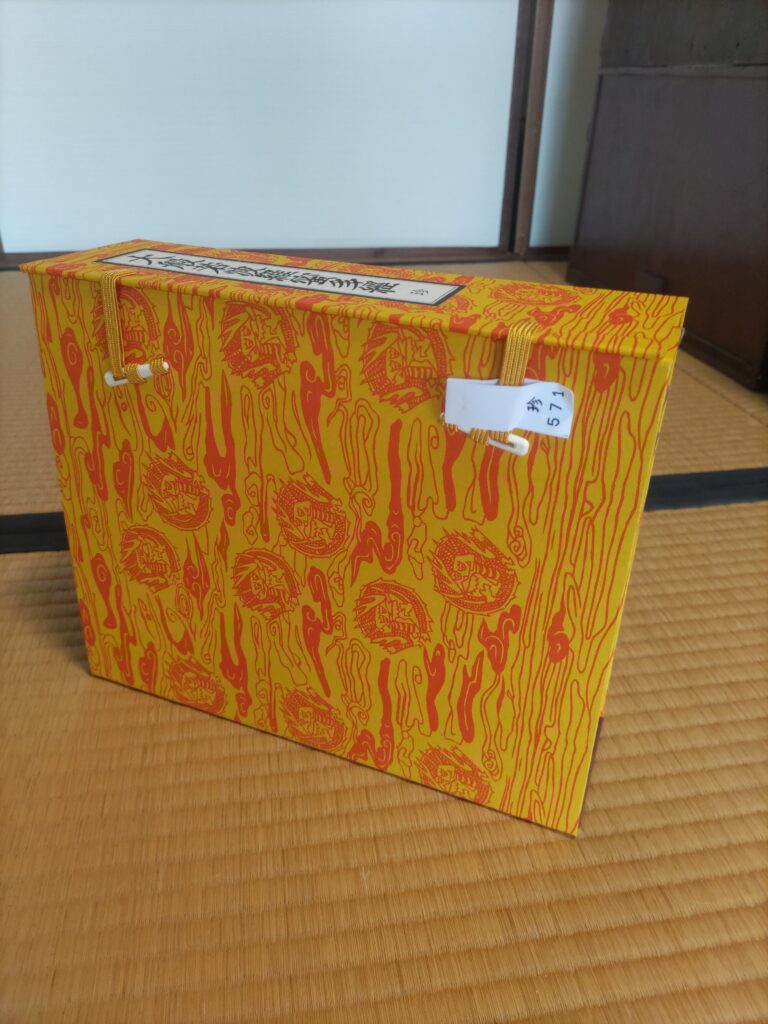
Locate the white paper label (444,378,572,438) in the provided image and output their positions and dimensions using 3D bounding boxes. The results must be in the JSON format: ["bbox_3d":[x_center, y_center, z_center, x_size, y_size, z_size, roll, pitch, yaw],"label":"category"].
[{"bbox_3d":[0.047,-0.041,0.293,0.049,0.022,0.010,12,28,18],"label":"white paper label"}]

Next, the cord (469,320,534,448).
[{"bbox_3d":[0.047,-0.050,0.299,0.026,0.048,0.016,12,28,18],"label":"cord"}]

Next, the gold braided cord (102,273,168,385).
[{"bbox_3d":[-0.113,-0.083,0.354,0.033,0.050,0.016,12,28,18],"label":"gold braided cord"}]

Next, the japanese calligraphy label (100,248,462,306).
[{"bbox_3d":[-0.052,-0.113,0.364,0.180,0.003,0.041,12,30,19],"label":"japanese calligraphy label"}]

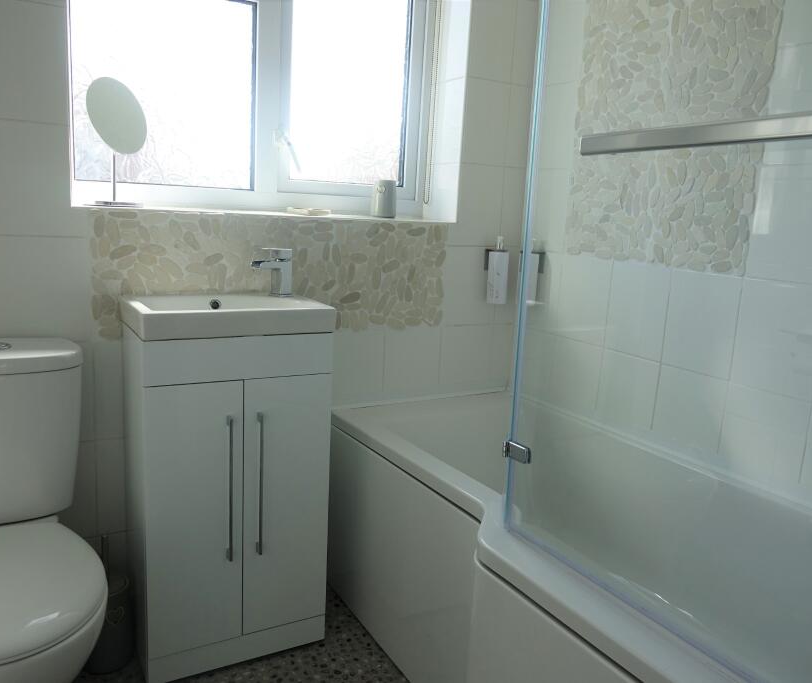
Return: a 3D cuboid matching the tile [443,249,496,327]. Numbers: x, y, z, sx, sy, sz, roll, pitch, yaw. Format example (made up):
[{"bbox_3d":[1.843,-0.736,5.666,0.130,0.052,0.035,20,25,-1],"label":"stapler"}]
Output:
[{"bbox_3d":[0.206,-0.179,2.205,0.200,0.250,0.010,-3,13,-30],"label":"tile"}]

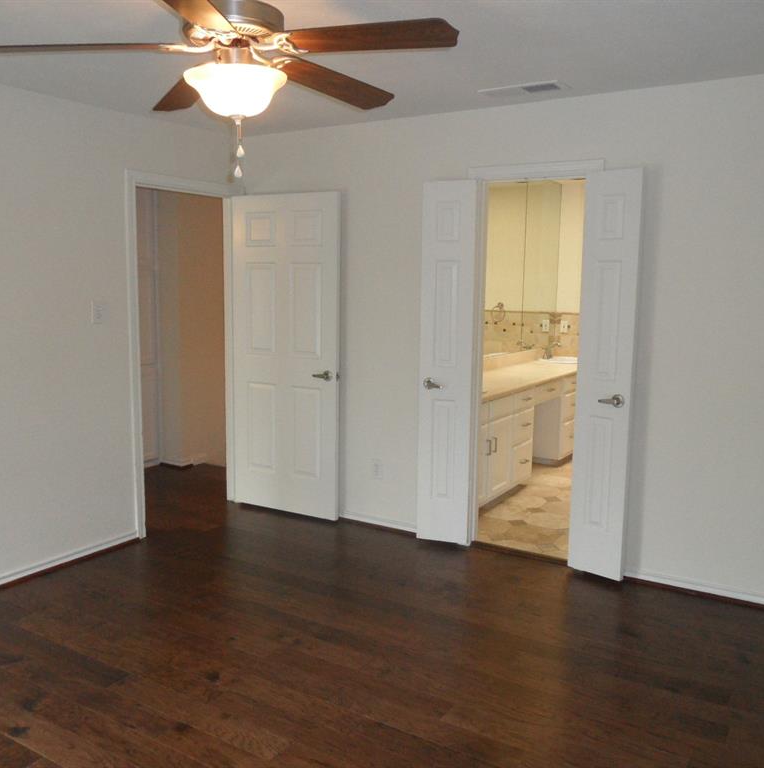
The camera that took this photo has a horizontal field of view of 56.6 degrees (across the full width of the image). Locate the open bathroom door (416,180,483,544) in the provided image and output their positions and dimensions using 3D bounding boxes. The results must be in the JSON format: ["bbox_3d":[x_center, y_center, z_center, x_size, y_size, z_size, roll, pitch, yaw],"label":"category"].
[{"bbox_3d":[0.363,-0.086,3.989,0.299,2.030,0.040,4,9,22],"label":"open bathroom door"}]

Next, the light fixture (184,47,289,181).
[{"bbox_3d":[-0.426,-0.776,2.066,0.300,0.348,0.300,0,9,0],"label":"light fixture"}]

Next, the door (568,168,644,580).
[{"bbox_3d":[1.118,-0.016,3.564,0.293,2.030,0.040,9,12,44],"label":"door"}]

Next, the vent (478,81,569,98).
[{"bbox_3d":[0.675,-1.397,3.397,0.390,0.020,0.157,6,10,31],"label":"vent"}]

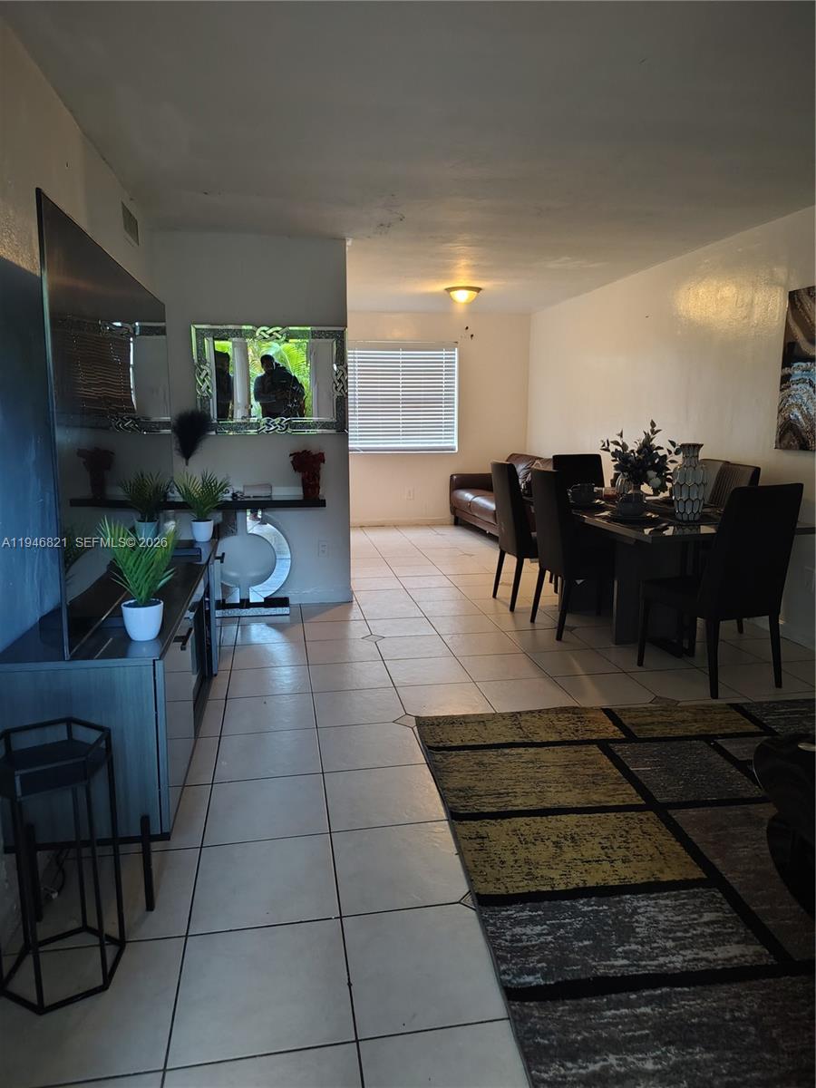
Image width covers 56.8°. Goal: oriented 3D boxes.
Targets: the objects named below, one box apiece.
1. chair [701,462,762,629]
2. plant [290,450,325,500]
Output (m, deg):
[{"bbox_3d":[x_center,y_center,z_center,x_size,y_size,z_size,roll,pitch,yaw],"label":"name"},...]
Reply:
[{"bbox_3d":[1.790,0.019,4.743,0.590,1.005,0.455,-1,10,-4],"label":"chair"},{"bbox_3d":[-0.659,-0.462,5.008,0.225,0.325,0.210,-2,10,-10],"label":"plant"}]

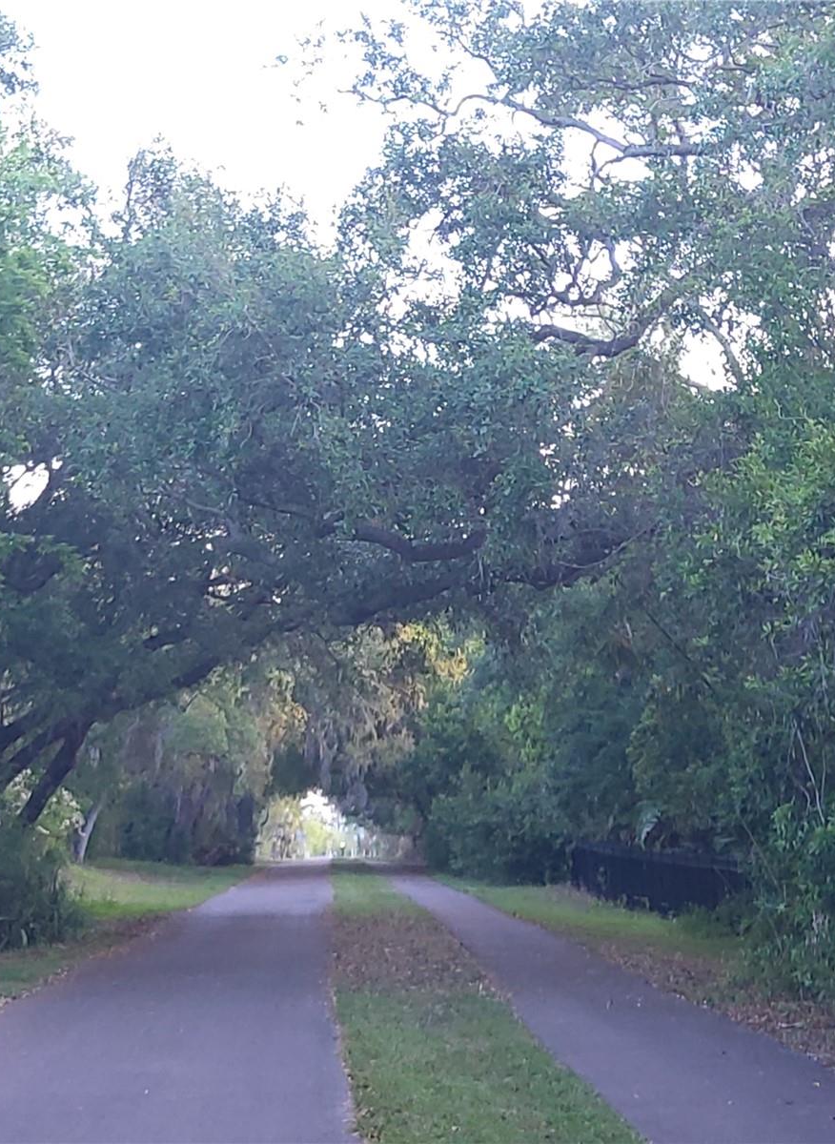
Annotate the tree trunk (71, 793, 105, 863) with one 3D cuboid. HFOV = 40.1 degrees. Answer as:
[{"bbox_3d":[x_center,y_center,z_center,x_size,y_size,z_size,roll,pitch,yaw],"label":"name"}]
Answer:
[{"bbox_3d":[-10.641,8.274,37.000,1.050,2.300,0.750,0,-12,0],"label":"tree trunk"}]

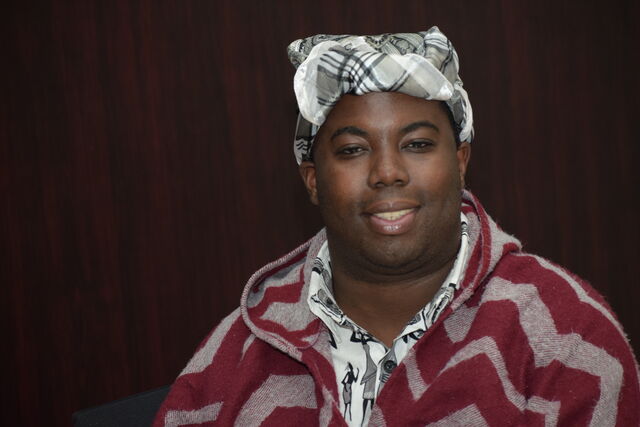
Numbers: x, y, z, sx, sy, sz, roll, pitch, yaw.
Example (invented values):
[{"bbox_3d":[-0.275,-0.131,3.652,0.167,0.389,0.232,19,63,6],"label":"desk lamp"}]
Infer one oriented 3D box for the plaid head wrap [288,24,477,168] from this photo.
[{"bbox_3d":[0.062,-0.122,3.370,0.185,0.140,0.210,-4,0,-3],"label":"plaid head wrap"}]

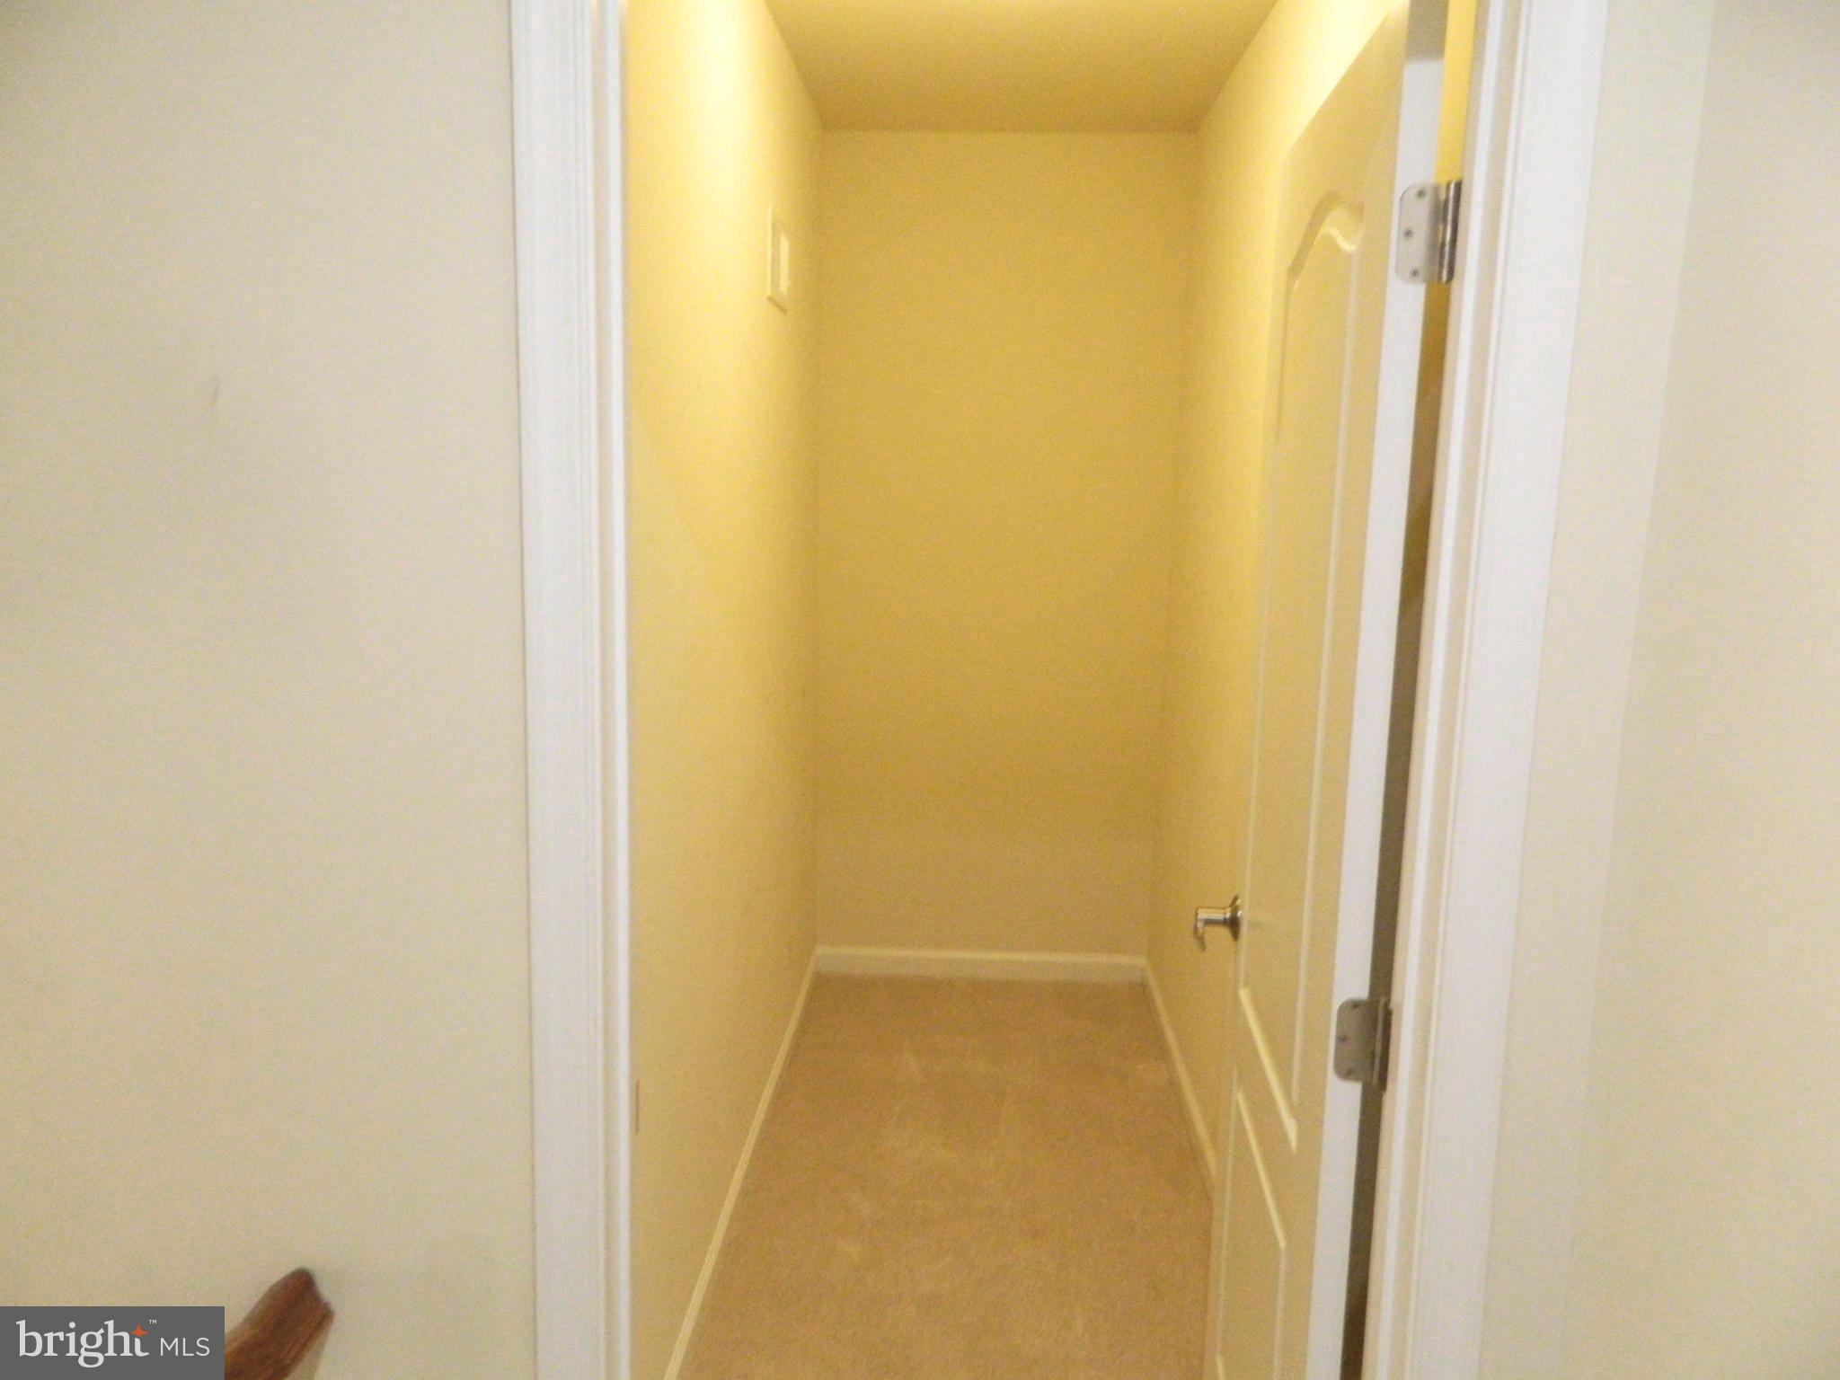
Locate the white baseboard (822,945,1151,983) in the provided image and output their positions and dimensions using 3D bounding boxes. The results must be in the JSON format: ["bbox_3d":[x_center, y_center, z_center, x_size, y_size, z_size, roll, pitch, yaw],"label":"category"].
[{"bbox_3d":[0.195,0.899,4.326,1.090,0.088,0.015,2,9,2],"label":"white baseboard"}]

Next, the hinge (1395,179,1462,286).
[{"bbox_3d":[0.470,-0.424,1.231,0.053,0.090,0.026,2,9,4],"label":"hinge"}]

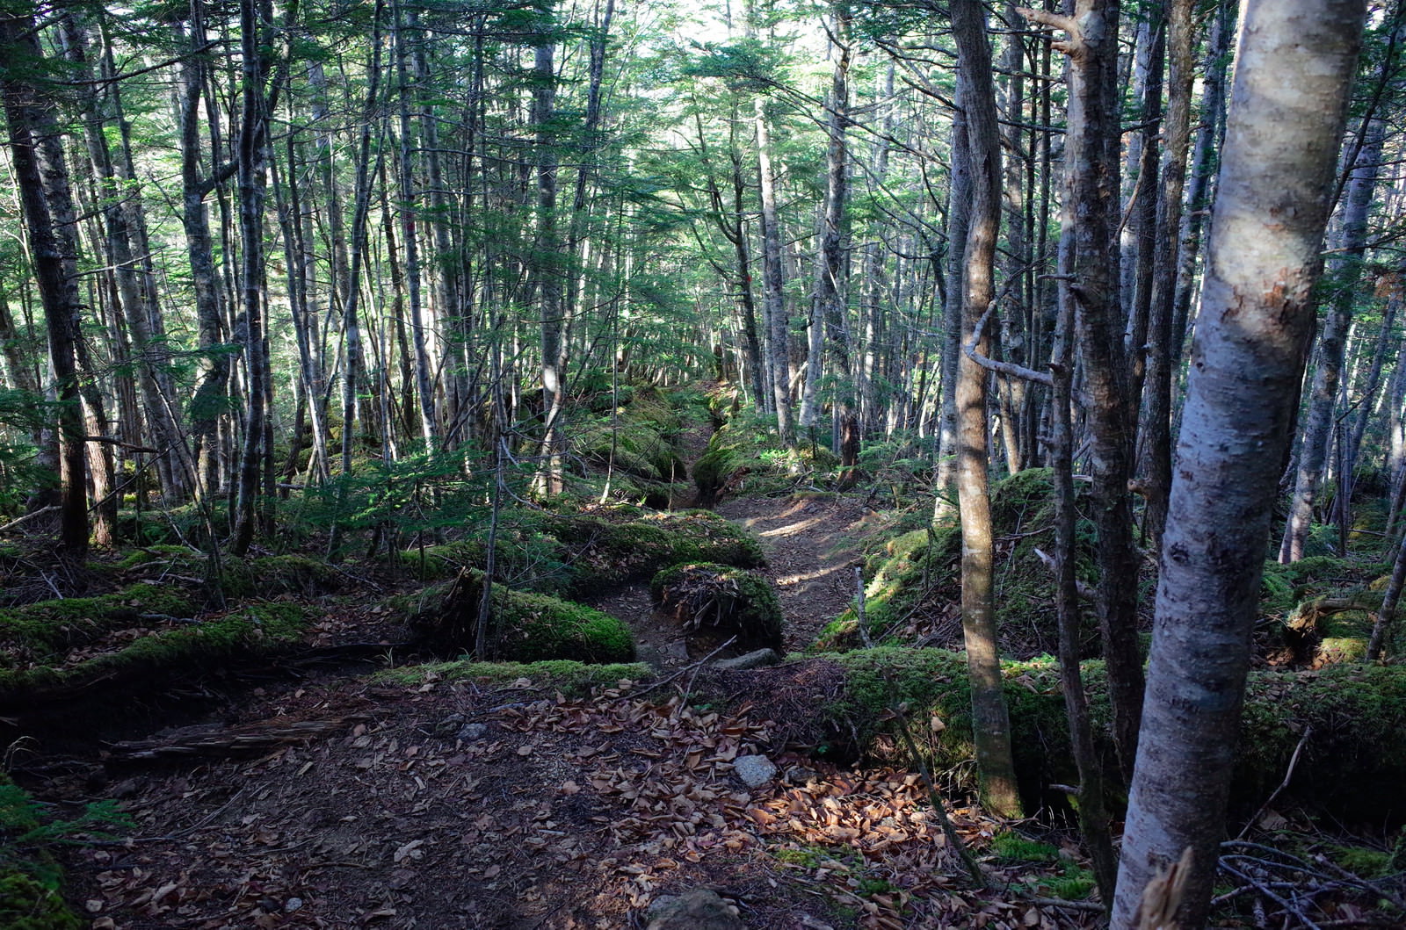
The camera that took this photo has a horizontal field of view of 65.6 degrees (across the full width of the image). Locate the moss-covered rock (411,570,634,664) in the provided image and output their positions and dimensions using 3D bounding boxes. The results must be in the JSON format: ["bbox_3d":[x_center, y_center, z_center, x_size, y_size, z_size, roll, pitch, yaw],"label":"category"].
[{"bbox_3d":[-0.798,0.693,4.900,0.974,0.380,0.701,0,12,0],"label":"moss-covered rock"}]

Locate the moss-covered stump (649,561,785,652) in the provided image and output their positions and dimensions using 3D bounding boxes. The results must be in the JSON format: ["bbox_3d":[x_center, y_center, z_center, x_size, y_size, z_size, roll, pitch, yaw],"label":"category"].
[{"bbox_3d":[0.073,0.701,5.350,0.630,0.420,0.550,-1,11,0],"label":"moss-covered stump"}]

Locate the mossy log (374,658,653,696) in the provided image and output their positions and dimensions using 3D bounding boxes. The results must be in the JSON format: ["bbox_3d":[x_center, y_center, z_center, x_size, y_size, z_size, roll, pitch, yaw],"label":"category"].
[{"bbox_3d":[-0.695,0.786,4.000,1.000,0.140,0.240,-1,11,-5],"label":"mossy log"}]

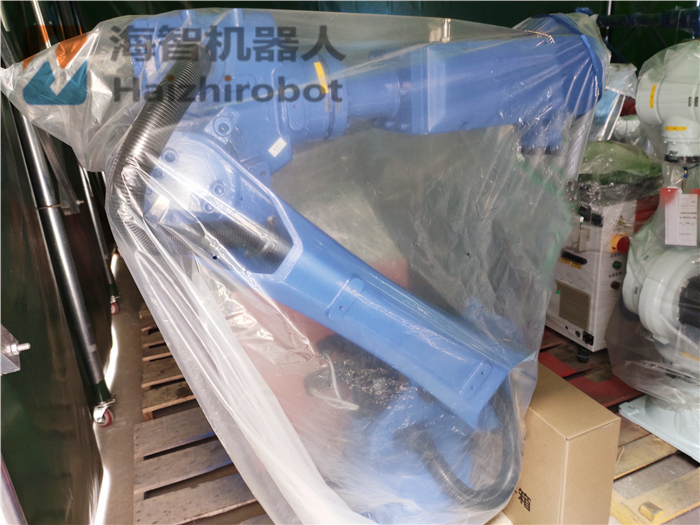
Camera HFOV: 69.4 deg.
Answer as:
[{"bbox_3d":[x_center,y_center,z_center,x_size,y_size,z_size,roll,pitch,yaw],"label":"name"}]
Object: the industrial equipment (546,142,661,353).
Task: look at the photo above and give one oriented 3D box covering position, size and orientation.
[{"bbox_3d":[0.892,-0.063,1.855,0.226,0.719,0.289,-12,20,-19],"label":"industrial equipment"}]

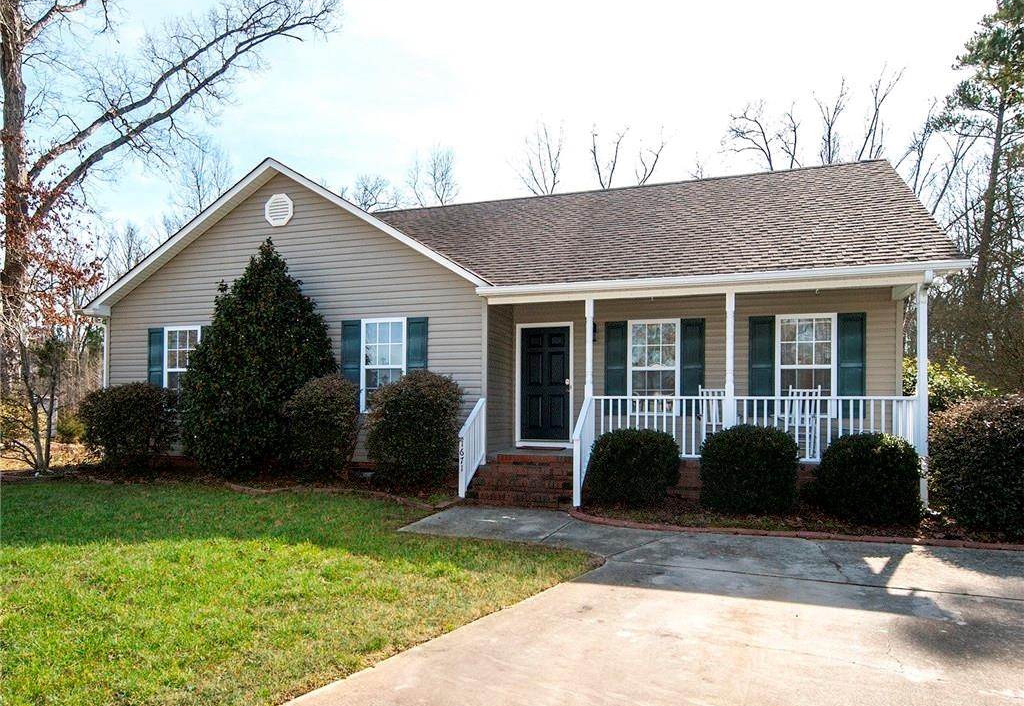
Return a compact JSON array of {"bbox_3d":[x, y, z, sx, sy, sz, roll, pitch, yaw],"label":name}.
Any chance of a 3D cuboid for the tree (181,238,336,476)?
[{"bbox_3d":[-4.352,0.072,11.269,2.665,4.092,2.265,-1,-2,20],"label":"tree"}]

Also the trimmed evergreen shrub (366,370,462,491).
[{"bbox_3d":[-1.530,1.185,10.263,1.492,1.847,1.492,0,-2,0],"label":"trimmed evergreen shrub"}]

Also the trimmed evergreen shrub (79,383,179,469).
[{"bbox_3d":[-7.306,1.381,12.443,1.793,1.592,1.524,-1,-2,20],"label":"trimmed evergreen shrub"}]

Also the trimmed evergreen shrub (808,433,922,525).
[{"bbox_3d":[4.358,1.513,8.075,1.234,1.014,1.234,-1,-2,20],"label":"trimmed evergreen shrub"}]

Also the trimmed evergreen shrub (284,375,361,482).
[{"bbox_3d":[-3.181,1.237,10.909,1.251,1.718,1.251,-1,-2,20],"label":"trimmed evergreen shrub"}]

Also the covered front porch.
[{"bbox_3d":[2.611,0.572,9.805,6.500,3.200,2.250,-1,-2,20],"label":"covered front porch"}]

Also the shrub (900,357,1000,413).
[{"bbox_3d":[8.041,1.097,12.242,1.756,2.095,1.756,-1,-2,20],"label":"shrub"}]

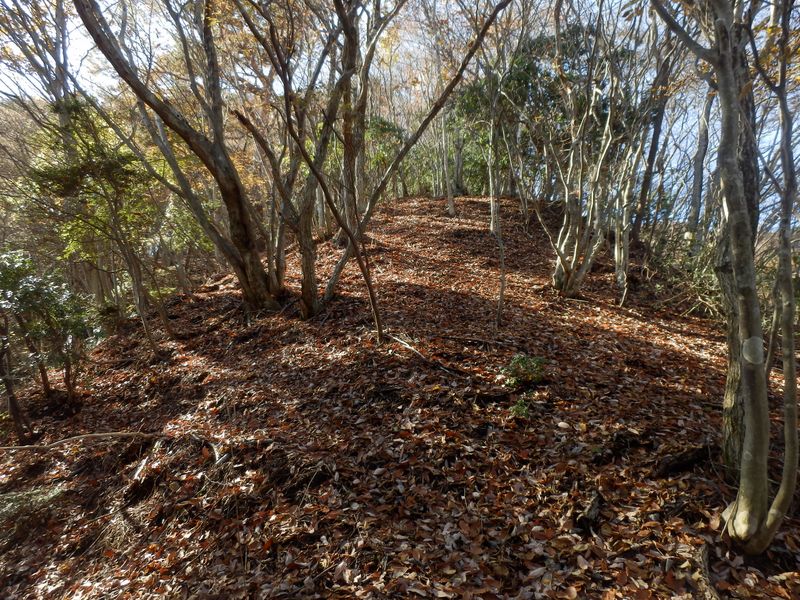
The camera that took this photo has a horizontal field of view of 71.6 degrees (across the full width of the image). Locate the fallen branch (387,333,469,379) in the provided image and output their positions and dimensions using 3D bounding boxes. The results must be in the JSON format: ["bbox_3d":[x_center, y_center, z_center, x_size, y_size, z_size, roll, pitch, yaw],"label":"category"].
[{"bbox_3d":[0.225,0.540,5.680,0.140,0.080,1.650,-6,14,-26],"label":"fallen branch"}]

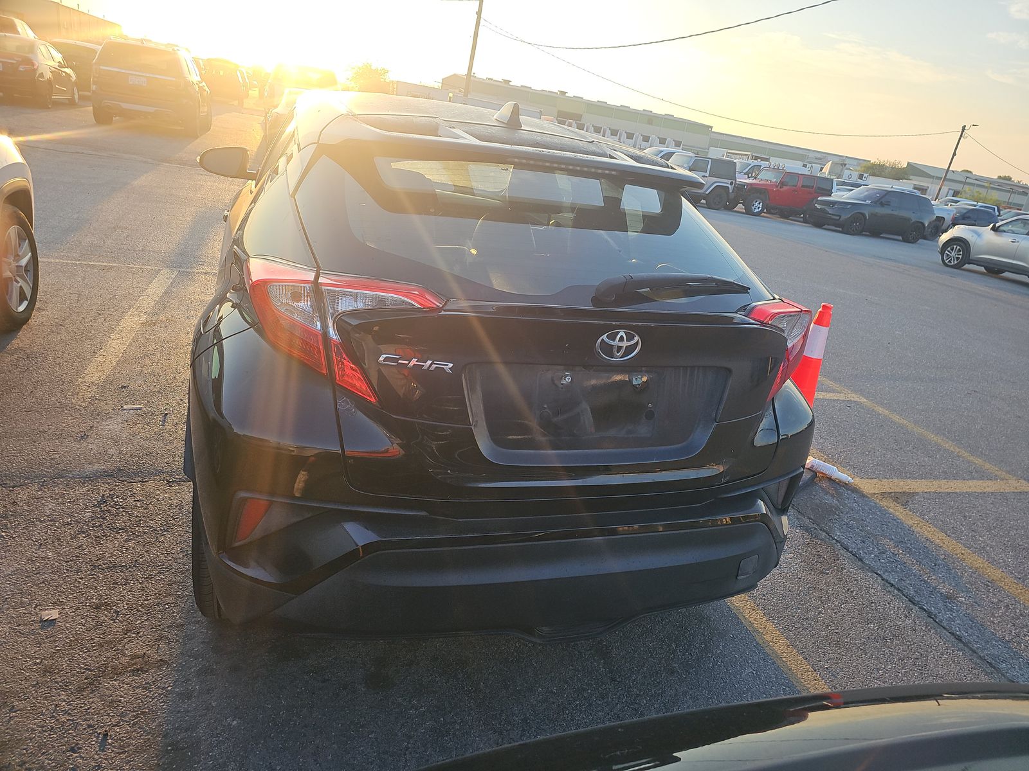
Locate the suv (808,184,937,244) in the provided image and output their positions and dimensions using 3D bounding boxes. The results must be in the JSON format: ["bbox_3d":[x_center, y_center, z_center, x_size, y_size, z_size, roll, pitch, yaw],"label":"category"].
[{"bbox_3d":[13.820,-6.700,26.296,4.980,1.850,2.030,2,22,-23],"label":"suv"}]

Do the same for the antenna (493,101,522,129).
[{"bbox_3d":[-0.020,-0.858,2.160,0.060,0.074,0.170,0,22,-21],"label":"antenna"}]

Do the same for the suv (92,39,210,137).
[{"bbox_3d":[-8.226,-6.965,15.996,2.000,1.780,5.000,3,22,-19],"label":"suv"}]

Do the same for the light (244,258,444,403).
[{"bbox_3d":[-0.375,-0.122,1.475,0.400,0.240,0.310,0,22,-21],"label":"light"}]

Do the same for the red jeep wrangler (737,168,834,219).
[{"bbox_3d":[10.509,-7.676,27.177,4.600,1.880,1.900,2,22,-23],"label":"red jeep wrangler"}]

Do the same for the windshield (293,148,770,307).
[{"bbox_3d":[0.137,-0.389,1.736,1.250,0.160,0.590,0,53,-21],"label":"windshield"}]

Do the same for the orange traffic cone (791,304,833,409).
[{"bbox_3d":[1.483,0.014,3.568,0.370,0.914,0.370,12,20,2],"label":"orange traffic cone"}]

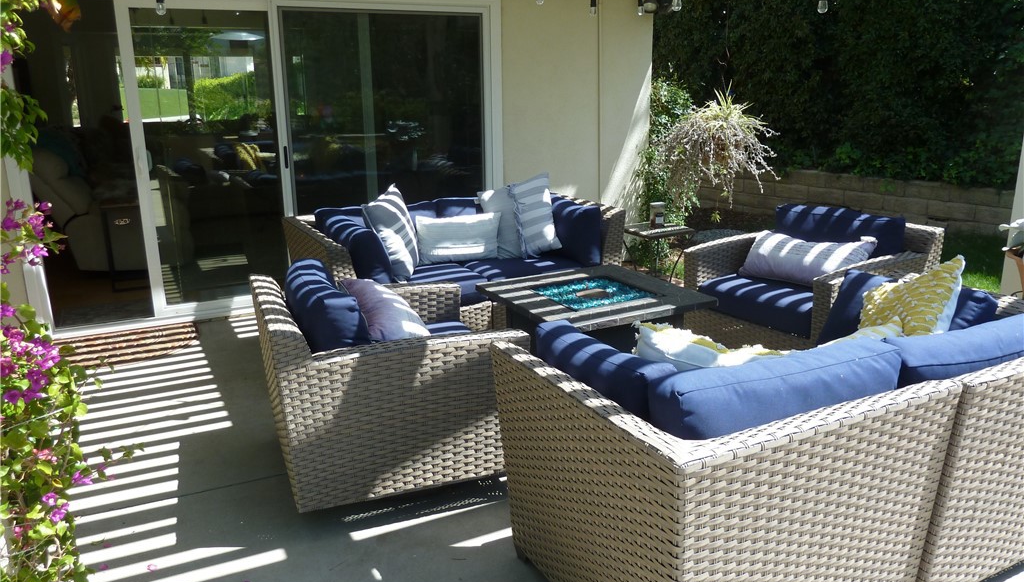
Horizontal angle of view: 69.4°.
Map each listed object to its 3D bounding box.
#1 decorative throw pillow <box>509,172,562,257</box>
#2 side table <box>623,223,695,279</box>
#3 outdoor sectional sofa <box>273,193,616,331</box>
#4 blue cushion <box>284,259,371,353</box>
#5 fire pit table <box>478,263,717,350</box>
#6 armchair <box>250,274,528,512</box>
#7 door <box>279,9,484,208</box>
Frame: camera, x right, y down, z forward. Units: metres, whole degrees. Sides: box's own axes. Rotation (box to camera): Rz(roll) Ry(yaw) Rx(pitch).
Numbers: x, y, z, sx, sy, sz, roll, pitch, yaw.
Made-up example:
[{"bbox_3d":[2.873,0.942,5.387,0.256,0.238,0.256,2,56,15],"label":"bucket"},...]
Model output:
[{"bbox_3d":[0.161,-0.480,4.701,0.140,0.450,0.410,-8,8,36],"label":"decorative throw pillow"},{"bbox_3d":[1.036,-0.211,5.307,0.430,0.470,0.360,-9,17,-28],"label":"side table"},{"bbox_3d":[-0.316,-0.148,4.592,1.908,0.760,0.954,-9,17,-28],"label":"outdoor sectional sofa"},{"bbox_3d":[-0.682,0.125,2.811,0.200,0.410,0.580,-22,21,-16],"label":"blue cushion"},{"bbox_3d":[0.345,0.288,3.239,0.745,0.590,0.745,-8,17,-26],"label":"fire pit table"},{"bbox_3d":[-0.523,0.326,2.938,0.870,0.700,0.870,-7,16,-20],"label":"armchair"},{"bbox_3d":[-0.840,-1.020,5.419,1.480,1.940,0.070,-9,17,-27],"label":"door"}]

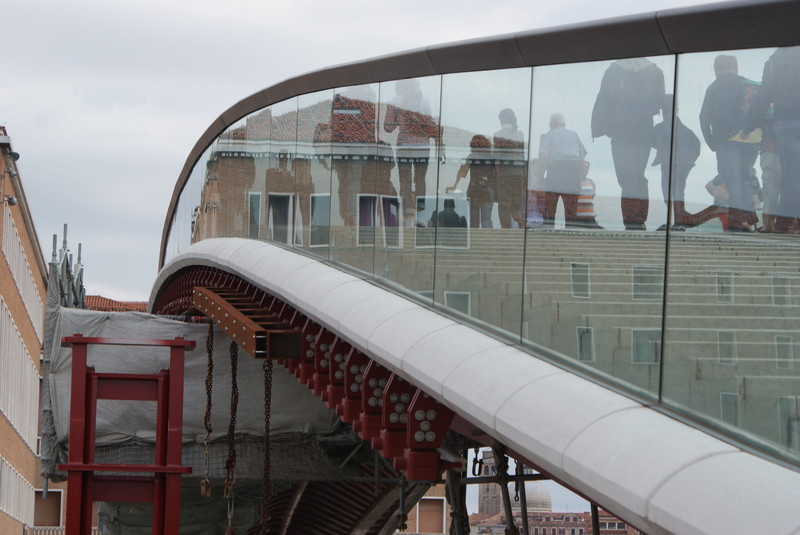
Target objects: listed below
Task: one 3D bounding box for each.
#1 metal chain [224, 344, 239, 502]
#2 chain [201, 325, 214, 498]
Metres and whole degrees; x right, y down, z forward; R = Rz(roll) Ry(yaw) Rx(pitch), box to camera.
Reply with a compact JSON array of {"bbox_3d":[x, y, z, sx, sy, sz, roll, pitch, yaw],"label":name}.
[{"bbox_3d":[-1.151,1.052,15.950,0.075,1.110,0.070,1,-8,-4],"label":"metal chain"},{"bbox_3d":[-1.475,1.081,17.900,0.078,1.350,0.070,1,-8,-5],"label":"chain"}]

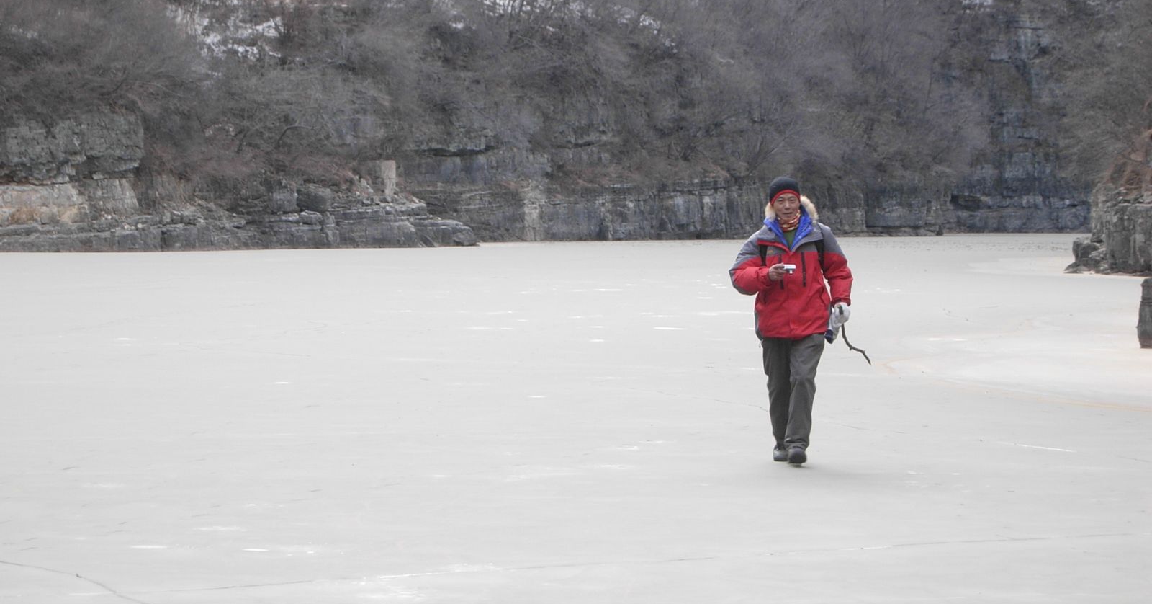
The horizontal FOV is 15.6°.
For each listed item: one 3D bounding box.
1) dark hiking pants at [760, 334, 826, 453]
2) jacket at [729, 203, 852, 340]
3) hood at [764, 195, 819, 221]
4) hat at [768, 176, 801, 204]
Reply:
[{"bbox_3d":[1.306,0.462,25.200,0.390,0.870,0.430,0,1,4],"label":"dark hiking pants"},{"bbox_3d":[1.293,-0.181,25.200,0.740,0.820,0.440,0,1,6],"label":"jacket"},{"bbox_3d":[1.299,-0.557,25.320,0.330,0.190,0.250,0,1,5],"label":"hood"},{"bbox_3d":[1.252,-0.669,25.250,0.200,0.180,0.230,0,1,3],"label":"hat"}]

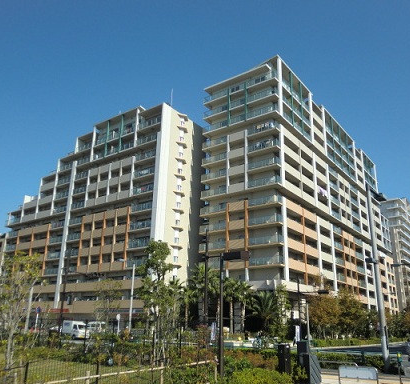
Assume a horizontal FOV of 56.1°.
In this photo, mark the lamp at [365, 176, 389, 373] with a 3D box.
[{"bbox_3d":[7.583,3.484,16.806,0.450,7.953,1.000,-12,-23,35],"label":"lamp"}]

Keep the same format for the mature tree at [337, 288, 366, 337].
[{"bbox_3d":[18.399,15.558,48.334,3.700,6.673,3.700,-5,-19,19],"label":"mature tree"}]

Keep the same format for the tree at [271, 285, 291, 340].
[{"bbox_3d":[8.608,13.819,43.563,2.700,6.524,2.700,-2,-19,11],"label":"tree"}]

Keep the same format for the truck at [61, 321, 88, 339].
[{"bbox_3d":[-15.798,16.515,46.217,3.400,1.950,1.500,-12,-23,35],"label":"truck"}]

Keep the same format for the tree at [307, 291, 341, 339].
[{"bbox_3d":[13.598,14.544,44.226,3.700,5.795,3.700,-4,-19,16],"label":"tree"}]

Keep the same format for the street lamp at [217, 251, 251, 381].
[{"bbox_3d":[0.872,4.038,12.629,0.920,4.206,0.420,-12,-23,35],"label":"street lamp"}]

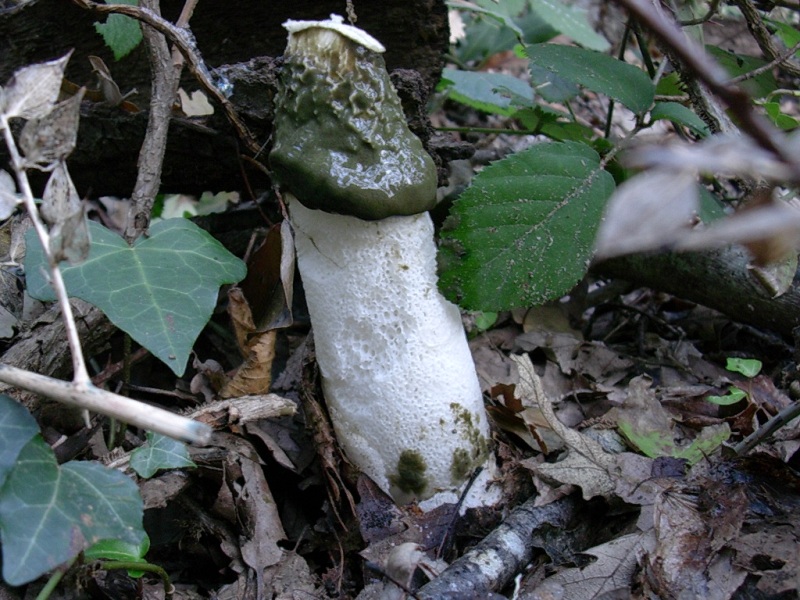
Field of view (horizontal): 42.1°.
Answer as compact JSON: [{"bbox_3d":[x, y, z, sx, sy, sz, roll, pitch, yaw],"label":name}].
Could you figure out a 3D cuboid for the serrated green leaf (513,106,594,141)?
[{"bbox_3d":[0.053,-0.060,0.355,0.030,0.006,0.022,12,33,20],"label":"serrated green leaf"}]

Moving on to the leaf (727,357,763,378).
[{"bbox_3d":[0.126,0.025,0.380,0.012,0.004,0.012,-19,36,-29],"label":"leaf"}]

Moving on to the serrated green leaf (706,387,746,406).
[{"bbox_3d":[0.113,0.033,0.360,0.014,0.004,0.010,-15,33,-23],"label":"serrated green leaf"}]

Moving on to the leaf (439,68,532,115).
[{"bbox_3d":[0.030,-0.073,0.365,0.033,0.006,0.024,11,32,18],"label":"leaf"}]

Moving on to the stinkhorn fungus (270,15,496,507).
[{"bbox_3d":[-0.003,-0.007,0.291,0.047,0.139,0.046,-11,12,0],"label":"stinkhorn fungus"}]

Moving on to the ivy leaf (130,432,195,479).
[{"bbox_3d":[-0.072,0.047,0.315,0.018,0.004,0.020,-19,47,-27],"label":"ivy leaf"}]

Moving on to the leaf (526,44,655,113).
[{"bbox_3d":[0.059,-0.068,0.320,0.043,0.007,0.028,28,37,25],"label":"leaf"}]

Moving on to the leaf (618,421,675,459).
[{"bbox_3d":[0.079,0.045,0.335,0.018,0.005,0.018,13,33,21],"label":"leaf"}]

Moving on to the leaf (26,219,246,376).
[{"bbox_3d":[-0.079,-0.001,0.310,0.065,0.010,0.055,-13,55,-13],"label":"leaf"}]

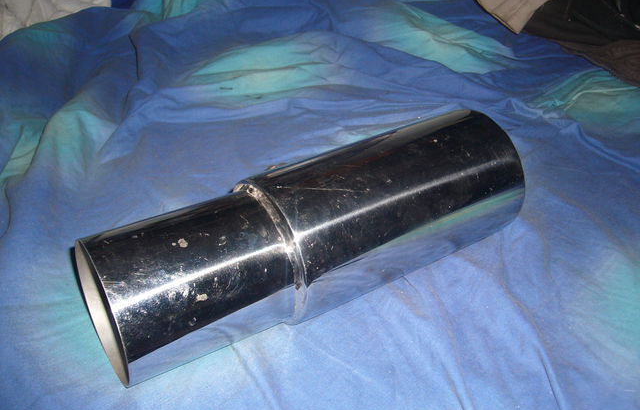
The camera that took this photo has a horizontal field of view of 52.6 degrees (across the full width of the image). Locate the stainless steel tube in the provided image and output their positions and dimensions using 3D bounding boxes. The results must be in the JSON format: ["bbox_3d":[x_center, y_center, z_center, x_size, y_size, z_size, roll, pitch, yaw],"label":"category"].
[{"bbox_3d":[-0.003,0.022,0.506,0.339,0.117,0.117,-20,38,-28],"label":"stainless steel tube"}]

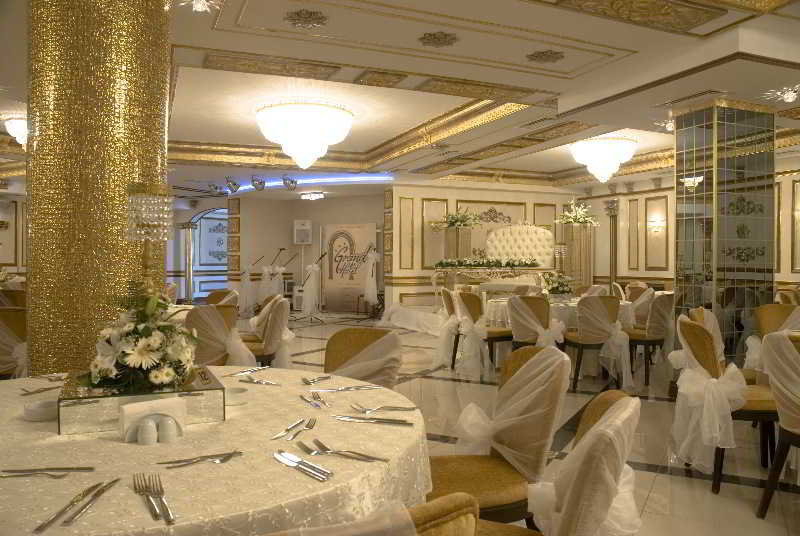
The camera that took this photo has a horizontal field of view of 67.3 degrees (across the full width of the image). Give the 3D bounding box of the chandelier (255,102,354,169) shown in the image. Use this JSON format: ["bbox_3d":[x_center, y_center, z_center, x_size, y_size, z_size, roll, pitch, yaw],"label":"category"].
[{"bbox_3d":[-1.300,-1.724,8.200,1.320,0.740,1.320,0,0,-23],"label":"chandelier"}]

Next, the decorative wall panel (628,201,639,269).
[{"bbox_3d":[4.816,-0.691,12.393,0.050,1.420,0.280,0,1,-24],"label":"decorative wall panel"}]

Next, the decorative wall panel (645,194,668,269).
[{"bbox_3d":[5.750,-0.778,13.450,0.060,1.650,0.620,0,0,-25],"label":"decorative wall panel"}]

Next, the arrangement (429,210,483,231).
[{"bbox_3d":[1.099,-0.944,11.691,0.980,0.420,0.750,0,1,-11],"label":"arrangement"}]

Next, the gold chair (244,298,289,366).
[{"bbox_3d":[-1.258,0.707,5.111,0.560,0.880,0.460,0,1,9],"label":"gold chair"}]

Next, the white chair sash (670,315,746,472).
[{"bbox_3d":[1.672,0.697,3.261,0.280,0.820,0.470,0,1,6],"label":"white chair sash"}]

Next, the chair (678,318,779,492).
[{"bbox_3d":[1.960,0.748,3.458,0.580,0.910,0.480,0,1,2],"label":"chair"}]

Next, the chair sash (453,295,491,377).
[{"bbox_3d":[0.730,0.686,6.220,0.270,0.840,0.440,0,0,-30],"label":"chair sash"}]

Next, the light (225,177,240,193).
[{"bbox_3d":[-2.964,-1.452,10.579,0.250,0.280,0.270,-1,1,-30],"label":"light"}]

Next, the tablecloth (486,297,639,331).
[{"bbox_3d":[1.920,0.776,7.259,1.800,0.770,1.800,0,1,0],"label":"tablecloth"}]

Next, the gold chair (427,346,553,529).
[{"bbox_3d":[0.227,0.743,2.111,0.560,0.890,0.470,0,1,-18],"label":"gold chair"}]

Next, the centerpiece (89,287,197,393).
[{"bbox_3d":[-0.695,0.177,1.620,0.300,0.250,0.290,0,0,-23],"label":"centerpiece"}]

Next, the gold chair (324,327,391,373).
[{"bbox_3d":[-0.310,0.755,2.768,0.480,0.910,0.580,0,1,25],"label":"gold chair"}]

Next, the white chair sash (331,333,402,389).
[{"bbox_3d":[-0.173,0.672,2.880,0.450,0.710,0.220,0,1,30],"label":"white chair sash"}]

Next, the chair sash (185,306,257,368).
[{"bbox_3d":[-1.278,0.663,4.360,0.480,0.750,0.260,-1,1,-23],"label":"chair sash"}]

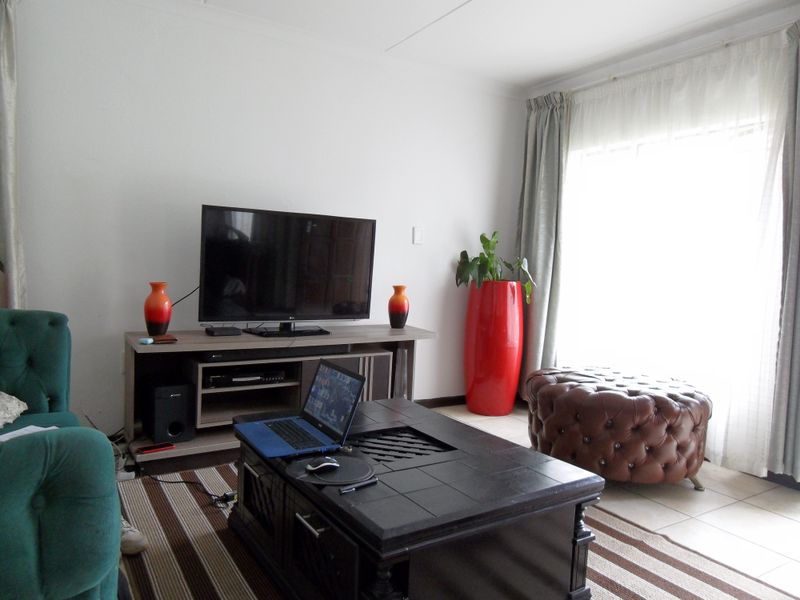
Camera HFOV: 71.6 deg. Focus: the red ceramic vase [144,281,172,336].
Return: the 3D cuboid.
[{"bbox_3d":[-1.296,0.047,2.978,0.150,0.292,0.150,1,4,-32],"label":"red ceramic vase"}]

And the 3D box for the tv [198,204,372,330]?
[{"bbox_3d":[-0.631,-0.160,3.303,1.071,0.710,0.273,1,4,-32],"label":"tv"}]

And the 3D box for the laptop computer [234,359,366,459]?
[{"bbox_3d":[-0.361,0.370,1.953,0.331,0.248,0.376,1,4,-31],"label":"laptop computer"}]

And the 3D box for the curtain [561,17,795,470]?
[{"bbox_3d":[1.564,-0.284,3.539,0.100,2.357,1.512,1,4,-32],"label":"curtain"}]

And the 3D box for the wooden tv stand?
[{"bbox_3d":[-0.626,0.515,3.272,1.777,0.632,0.535,0,4,-34],"label":"wooden tv stand"}]

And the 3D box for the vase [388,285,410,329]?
[{"bbox_3d":[-0.006,0.045,3.792,0.147,0.296,0.147,3,3,0],"label":"vase"}]

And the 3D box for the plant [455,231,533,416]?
[{"bbox_3d":[0.713,0.165,4.137,0.493,1.355,0.472,3,3,0],"label":"plant"}]

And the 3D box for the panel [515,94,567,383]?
[{"bbox_3d":[1.062,-0.371,4.295,0.121,2.373,0.383,1,4,-32],"label":"panel"}]

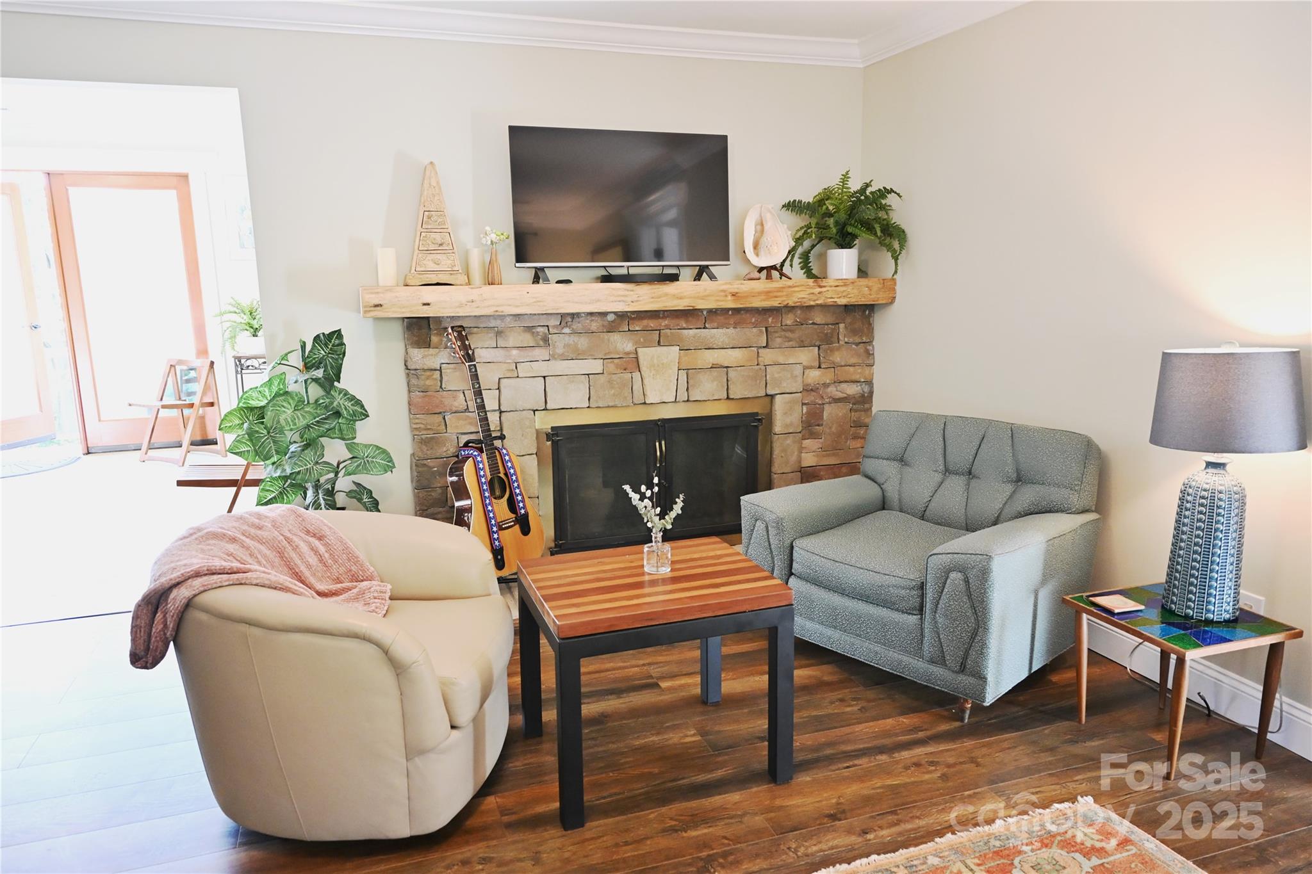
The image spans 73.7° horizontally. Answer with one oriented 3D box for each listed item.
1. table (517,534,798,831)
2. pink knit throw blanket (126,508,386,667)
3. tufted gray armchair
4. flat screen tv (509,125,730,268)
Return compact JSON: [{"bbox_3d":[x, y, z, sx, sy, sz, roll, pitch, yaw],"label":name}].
[{"bbox_3d":[-0.016,0.638,2.428,0.619,0.536,0.495,-5,12,-19],"label":"table"},{"bbox_3d":[-0.986,0.380,2.212,0.600,0.290,0.630,-4,11,-18],"label":"pink knit throw blanket"},{"bbox_3d":[0.923,0.391,3.114,0.762,0.785,0.968,-10,14,-41],"label":"tufted gray armchair"},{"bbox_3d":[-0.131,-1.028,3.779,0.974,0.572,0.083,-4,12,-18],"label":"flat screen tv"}]

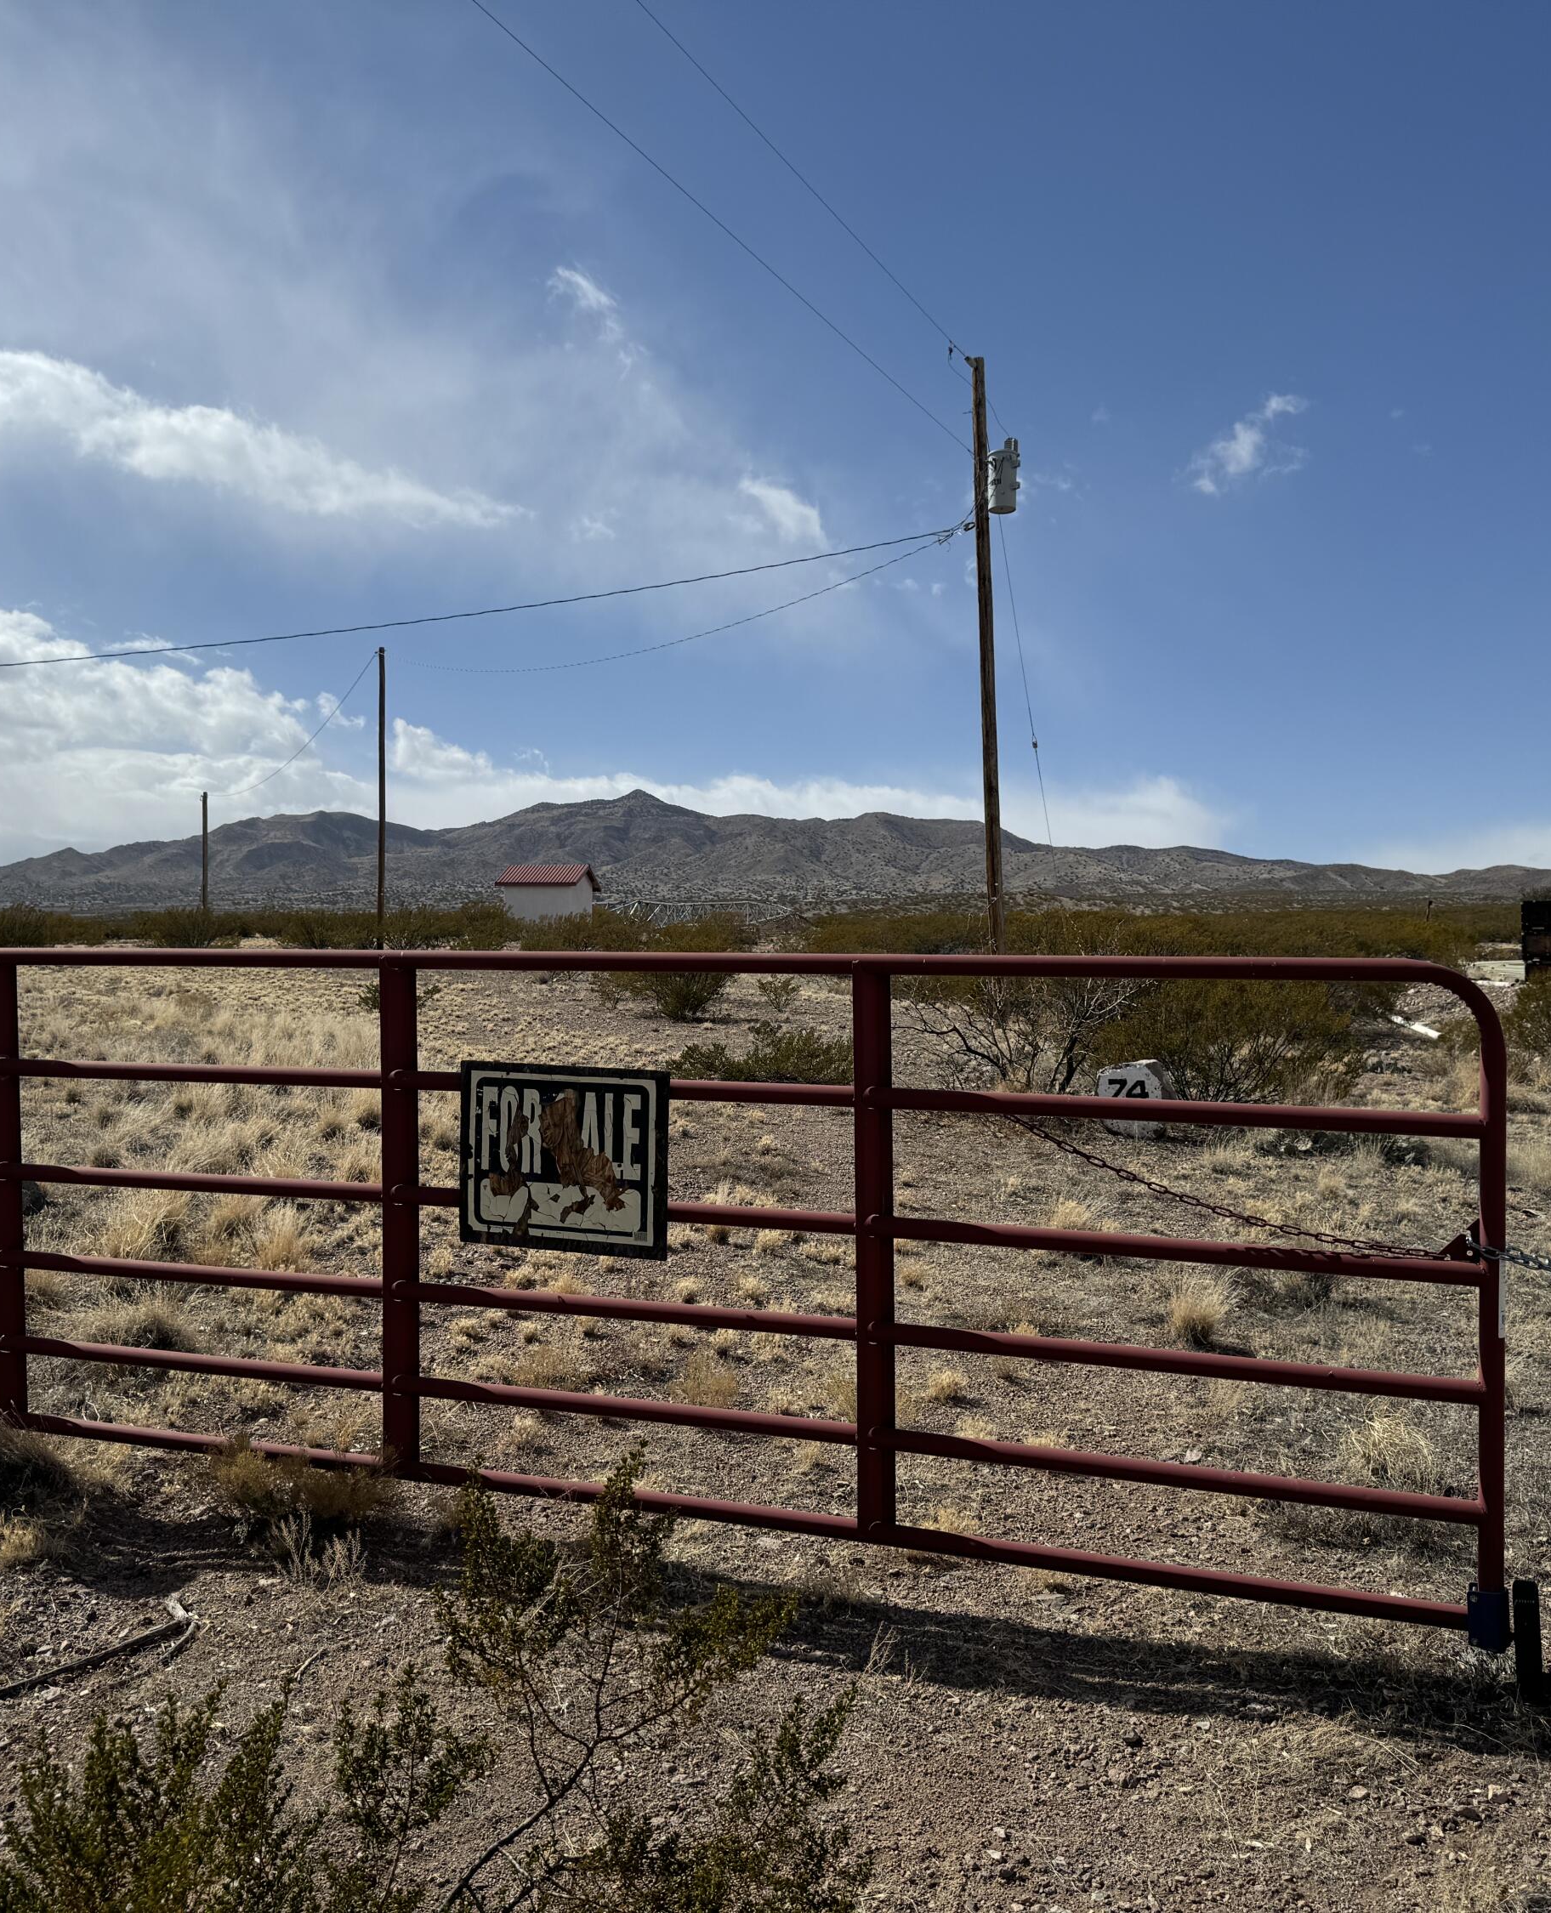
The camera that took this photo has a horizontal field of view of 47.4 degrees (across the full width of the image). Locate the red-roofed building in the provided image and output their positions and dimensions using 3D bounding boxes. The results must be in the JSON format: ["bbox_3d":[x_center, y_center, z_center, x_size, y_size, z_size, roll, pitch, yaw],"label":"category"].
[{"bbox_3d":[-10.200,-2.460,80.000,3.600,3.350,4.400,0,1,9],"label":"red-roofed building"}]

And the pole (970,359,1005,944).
[{"bbox_3d":[2.920,-3.840,24.300,0.220,8.800,0.220,-1,1,0],"label":"pole"}]

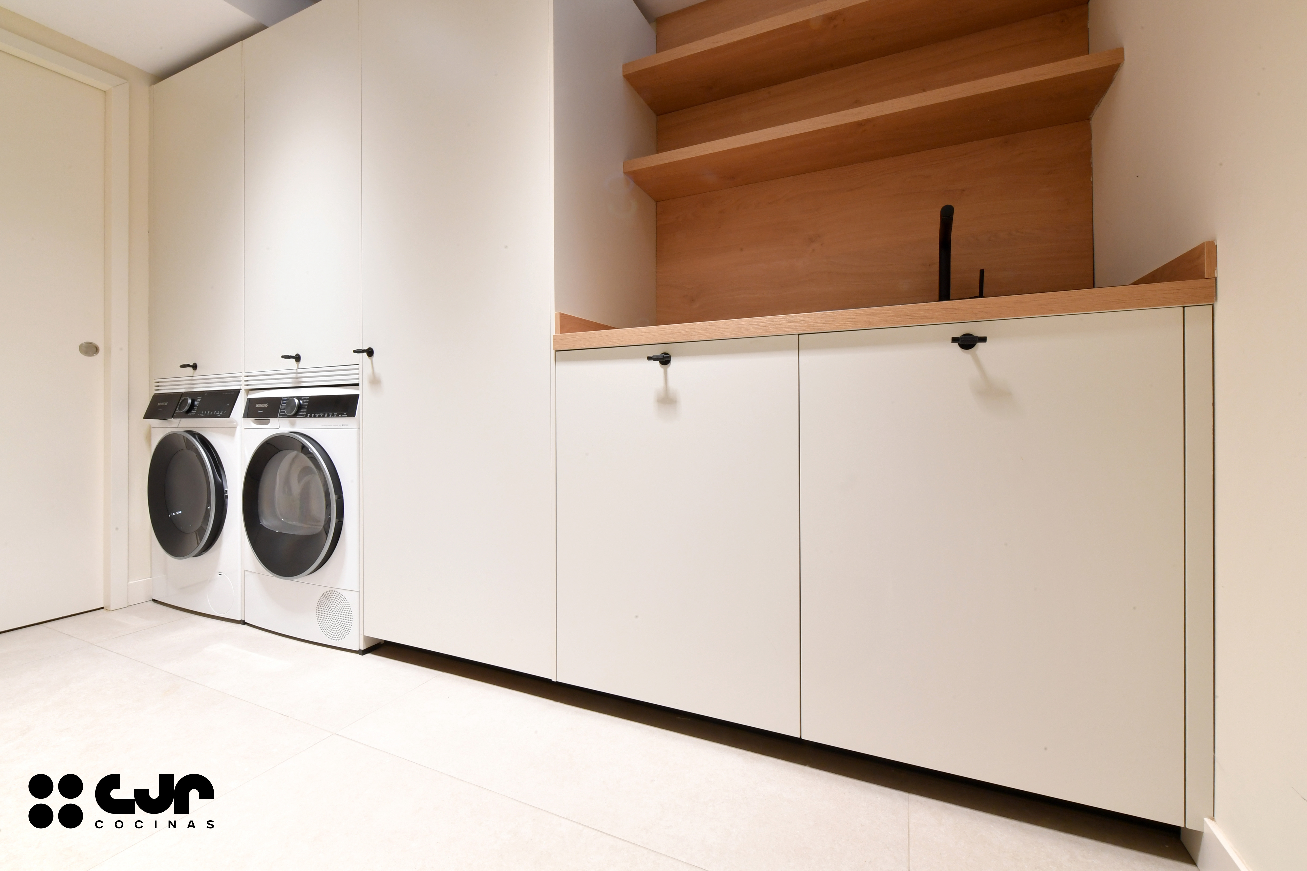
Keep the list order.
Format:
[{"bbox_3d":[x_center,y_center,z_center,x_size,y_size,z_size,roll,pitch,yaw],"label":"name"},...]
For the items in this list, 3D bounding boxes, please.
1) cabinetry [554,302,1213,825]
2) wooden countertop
[{"bbox_3d":[0.451,0.210,1.415,1.264,0.850,0.615,0,1,25],"label":"cabinetry"},{"bbox_3d":[0.451,-0.237,1.420,1.272,0.040,0.625,0,1,25],"label":"wooden countertop"}]

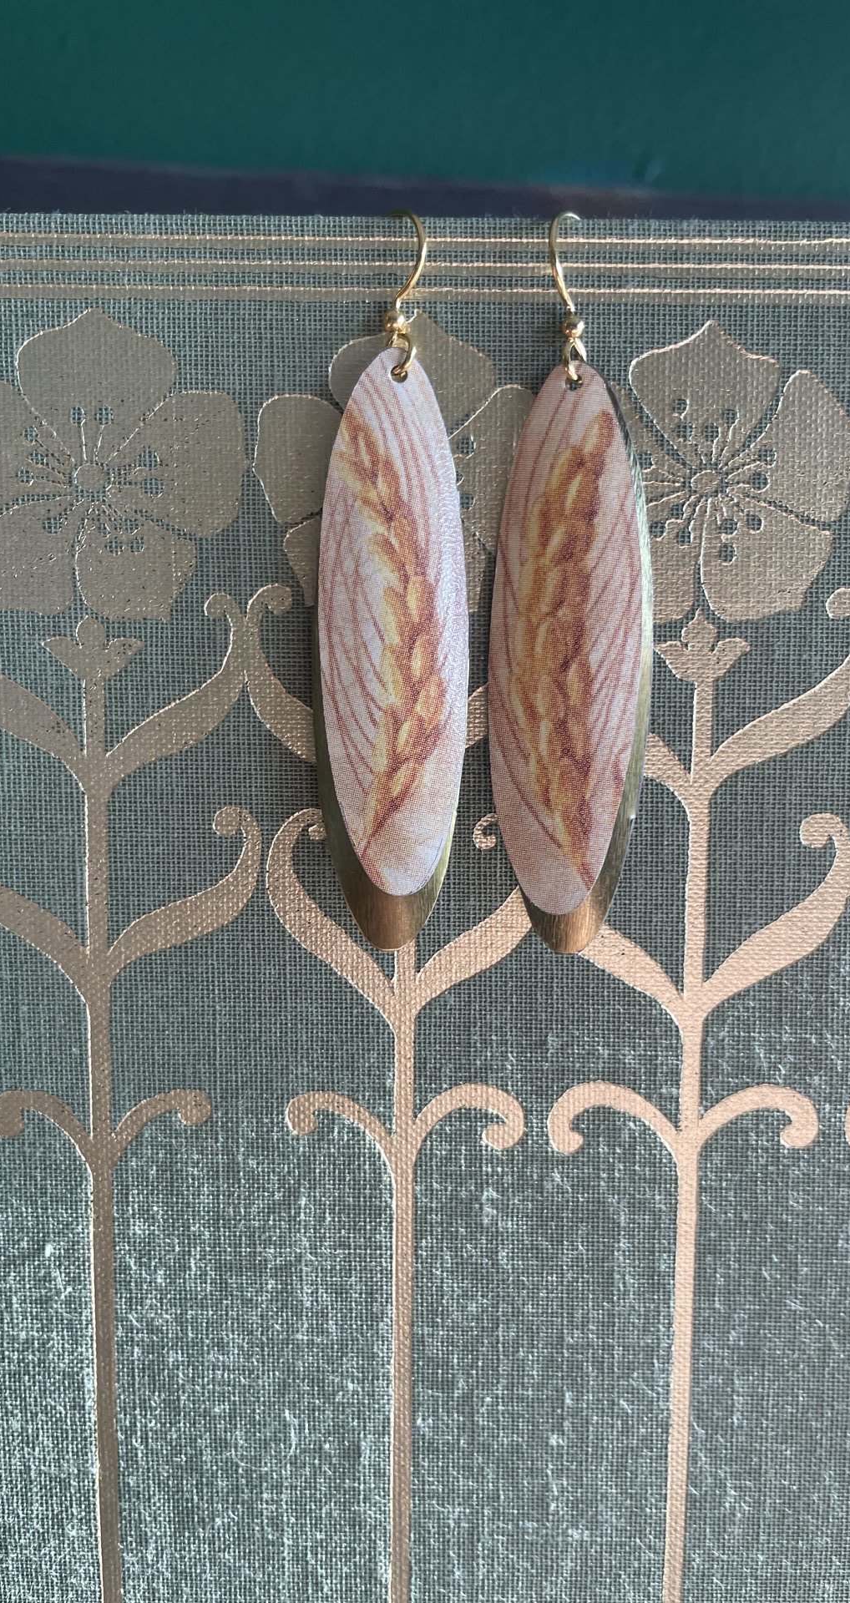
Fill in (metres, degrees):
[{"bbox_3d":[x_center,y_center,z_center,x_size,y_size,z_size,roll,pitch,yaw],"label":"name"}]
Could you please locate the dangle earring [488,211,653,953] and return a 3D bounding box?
[{"bbox_3d":[0.017,-0.023,0.139,0.019,0.083,0.009,2,8,8],"label":"dangle earring"}]

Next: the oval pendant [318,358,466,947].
[{"bbox_3d":[-0.004,-0.016,0.138,0.018,0.069,0.004,-1,8,-8],"label":"oval pendant"}]

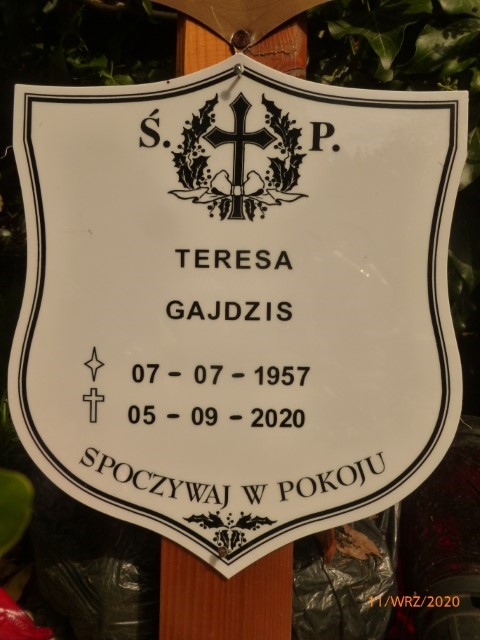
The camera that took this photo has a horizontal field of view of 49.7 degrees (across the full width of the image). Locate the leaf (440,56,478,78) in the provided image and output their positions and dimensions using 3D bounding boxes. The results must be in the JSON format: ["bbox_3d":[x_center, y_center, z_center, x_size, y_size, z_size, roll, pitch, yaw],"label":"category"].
[{"bbox_3d":[0.177,-0.206,0.420,0.031,0.022,0.018,2,5,11],"label":"leaf"}]

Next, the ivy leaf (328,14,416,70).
[{"bbox_3d":[0.102,-0.216,0.400,0.070,0.047,0.022,2,5,6],"label":"ivy leaf"}]

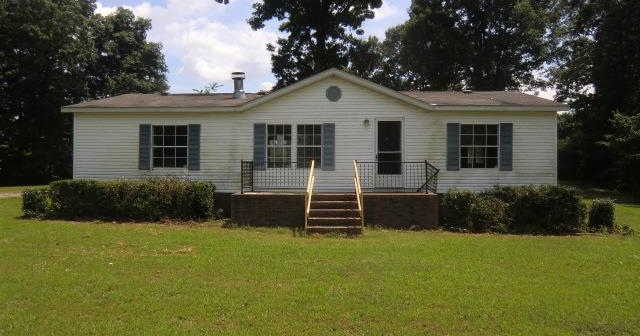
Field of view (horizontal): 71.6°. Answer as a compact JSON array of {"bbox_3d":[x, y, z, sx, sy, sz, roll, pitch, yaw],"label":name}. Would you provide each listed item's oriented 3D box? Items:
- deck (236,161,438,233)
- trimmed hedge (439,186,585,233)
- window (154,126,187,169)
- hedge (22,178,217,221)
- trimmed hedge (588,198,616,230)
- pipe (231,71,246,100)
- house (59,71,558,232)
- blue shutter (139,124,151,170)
[{"bbox_3d":[0.390,0.721,12.143,5.502,1.795,2.350,0,0,4],"label":"deck"},{"bbox_3d":[5.179,1.098,12.090,3.797,1.218,1.300,0,0,4],"label":"trimmed hedge"},{"bbox_3d":[-4.637,-0.646,13.713,1.163,1.378,0.110,0,0,4],"label":"window"},{"bbox_3d":[-5.854,0.912,13.047,5.852,1.152,1.150,0,0,4],"label":"hedge"},{"bbox_3d":[7.781,1.276,12.365,0.686,0.860,0.750,0,0,4],"label":"trimmed hedge"},{"bbox_3d":[-2.890,-2.910,15.766,0.483,0.943,0.483,0,0,4],"label":"pipe"},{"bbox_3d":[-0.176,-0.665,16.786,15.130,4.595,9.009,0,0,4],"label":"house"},{"bbox_3d":[-5.430,-0.645,13.763,0.366,1.408,0.055,0,0,4],"label":"blue shutter"}]

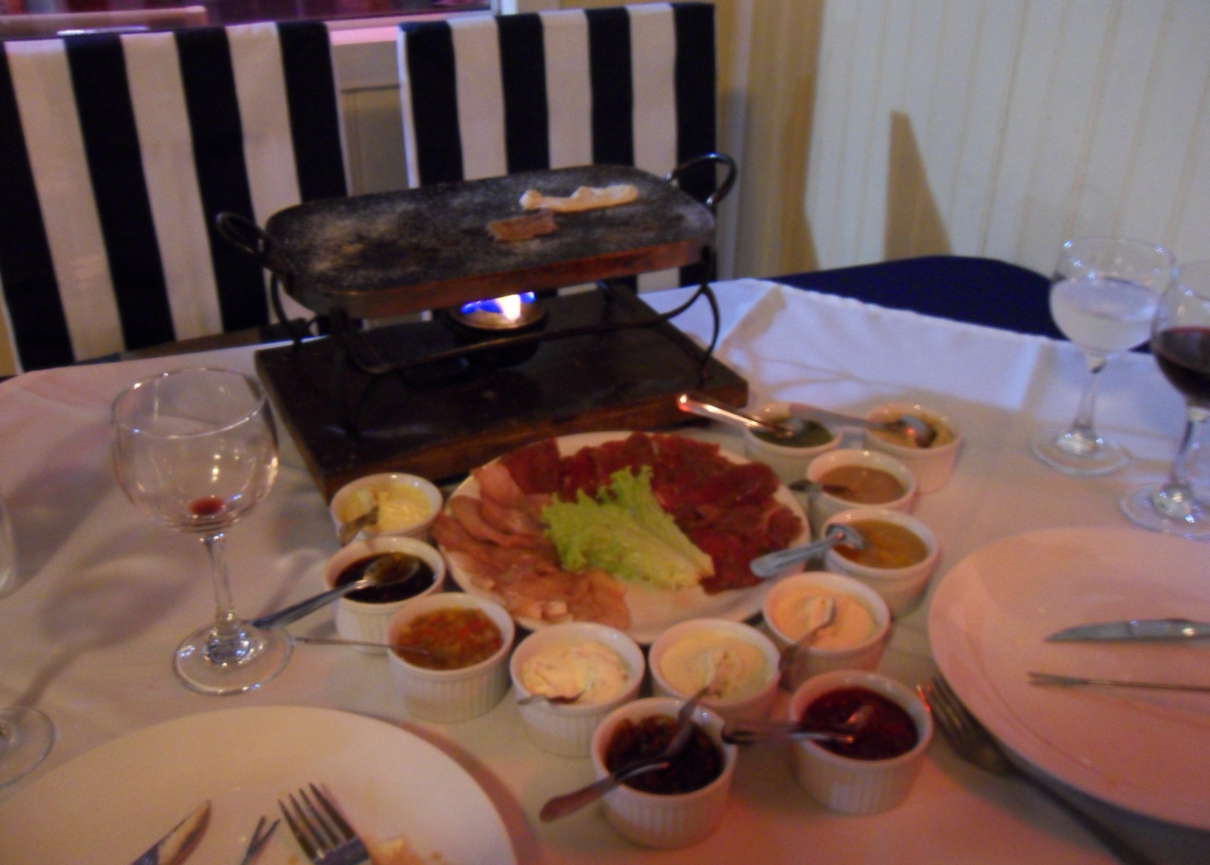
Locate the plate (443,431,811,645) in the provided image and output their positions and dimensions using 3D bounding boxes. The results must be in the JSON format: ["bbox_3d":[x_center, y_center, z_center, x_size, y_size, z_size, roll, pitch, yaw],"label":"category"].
[{"bbox_3d":[0.015,0.071,0.856,0.254,0.024,0.254,0,30,0],"label":"plate"}]

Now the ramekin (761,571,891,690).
[{"bbox_3d":[0.125,0.116,0.700,0.070,0.038,0.070,1,29,0],"label":"ramekin"}]

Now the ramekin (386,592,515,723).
[{"bbox_3d":[-0.084,0.126,0.679,0.070,0.038,0.070,1,29,0],"label":"ramekin"}]

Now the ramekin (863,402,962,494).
[{"bbox_3d":[0.235,0.013,0.944,0.075,0.040,0.075,1,30,0],"label":"ramekin"}]

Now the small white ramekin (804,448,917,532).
[{"bbox_3d":[0.182,0.049,0.880,0.075,0.040,0.075,1,30,0],"label":"small white ramekin"}]

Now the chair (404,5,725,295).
[{"bbox_3d":[0.038,-0.051,1.642,0.445,0.910,0.530,-13,32,-22],"label":"chair"}]

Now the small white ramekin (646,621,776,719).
[{"bbox_3d":[0.058,0.138,0.660,0.070,0.038,0.070,1,29,0],"label":"small white ramekin"}]

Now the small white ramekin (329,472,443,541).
[{"bbox_3d":[-0.139,0.061,0.793,0.070,0.038,0.070,1,29,0],"label":"small white ramekin"}]

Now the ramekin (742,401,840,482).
[{"bbox_3d":[0.143,0.012,0.943,0.075,0.040,0.075,1,30,0],"label":"ramekin"}]

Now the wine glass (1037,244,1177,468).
[{"bbox_3d":[0.358,-0.053,0.885,0.082,0.159,0.082,1,29,0],"label":"wine glass"}]

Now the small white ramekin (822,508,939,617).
[{"bbox_3d":[0.170,0.082,0.762,0.070,0.038,0.070,1,29,0],"label":"small white ramekin"}]

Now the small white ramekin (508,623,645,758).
[{"bbox_3d":[-0.016,0.148,0.705,0.075,0.040,0.075,1,30,0],"label":"small white ramekin"}]

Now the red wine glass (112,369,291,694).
[{"bbox_3d":[-0.213,0.058,0.665,0.086,0.168,0.086,1,29,0],"label":"red wine glass"}]

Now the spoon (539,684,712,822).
[{"bbox_3d":[0.016,0.172,0.625,0.026,0.017,0.130,28,26,38],"label":"spoon"}]

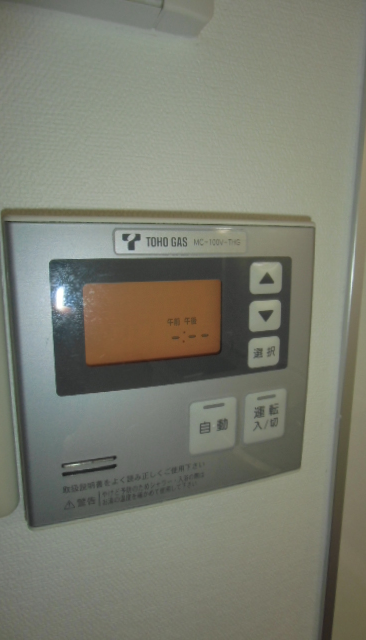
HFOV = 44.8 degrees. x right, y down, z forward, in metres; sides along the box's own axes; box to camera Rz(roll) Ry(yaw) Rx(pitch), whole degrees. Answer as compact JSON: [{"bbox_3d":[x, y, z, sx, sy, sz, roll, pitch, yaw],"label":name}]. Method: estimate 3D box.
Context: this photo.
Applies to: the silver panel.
[{"bbox_3d":[-0.004,0.018,0.193,0.127,0.120,0.016,-4,11,-20],"label":"silver panel"}]

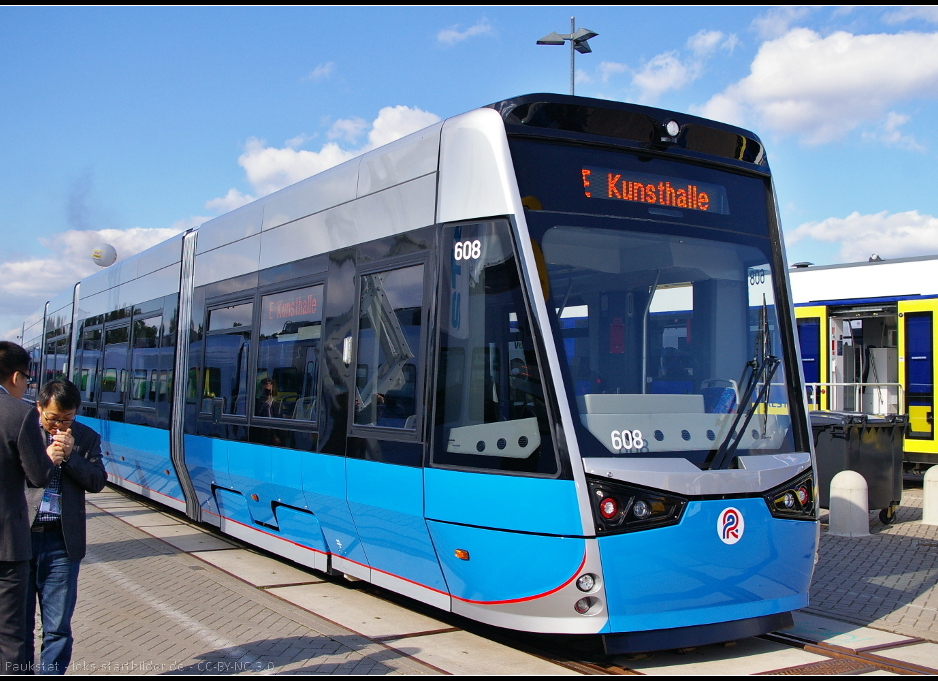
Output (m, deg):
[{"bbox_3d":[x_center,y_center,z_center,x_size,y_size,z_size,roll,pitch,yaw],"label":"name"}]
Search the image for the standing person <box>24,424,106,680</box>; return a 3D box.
[{"bbox_3d":[-1.746,0.913,4.441,0.500,1.580,0.380,0,-3,25],"label":"standing person"}]

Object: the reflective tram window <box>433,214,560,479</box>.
[{"bbox_3d":[0.167,0.012,5.940,0.920,1.470,0.130,-1,-4,36],"label":"reflective tram window"}]

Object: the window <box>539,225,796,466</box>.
[{"bbox_3d":[1.371,0.011,6.139,1.800,1.400,0.210,3,-17,-32],"label":"window"}]

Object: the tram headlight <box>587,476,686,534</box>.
[{"bbox_3d":[0.918,0.896,5.633,0.600,0.330,0.170,2,-13,-23],"label":"tram headlight"}]

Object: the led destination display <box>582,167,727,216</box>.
[{"bbox_3d":[1.221,-0.905,6.456,1.140,0.210,0.100,3,-17,-32],"label":"led destination display"}]

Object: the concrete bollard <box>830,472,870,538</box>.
[{"bbox_3d":[4.291,1.832,11.535,0.430,0.710,0.430,3,-4,-32],"label":"concrete bollard"}]

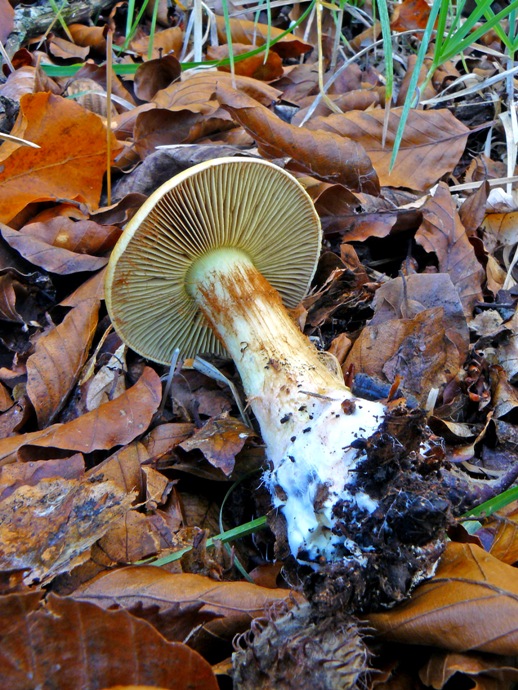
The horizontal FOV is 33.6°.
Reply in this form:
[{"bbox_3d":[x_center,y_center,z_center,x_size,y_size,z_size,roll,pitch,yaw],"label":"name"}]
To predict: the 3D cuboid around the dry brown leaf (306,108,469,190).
[{"bbox_3d":[0.057,-0.088,0.384,0.078,0.014,0.052,-15,49,-16],"label":"dry brown leaf"}]

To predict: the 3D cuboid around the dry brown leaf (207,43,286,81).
[{"bbox_3d":[-0.006,-0.148,0.448,0.042,0.016,0.029,5,67,6],"label":"dry brown leaf"}]

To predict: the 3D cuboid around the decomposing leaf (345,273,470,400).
[{"bbox_3d":[0.055,-0.003,0.319,0.047,0.013,0.052,0,66,0],"label":"decomposing leaf"}]

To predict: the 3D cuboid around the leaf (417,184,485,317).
[{"bbox_3d":[0.079,-0.039,0.351,0.025,0.015,0.056,-6,66,-3],"label":"leaf"}]

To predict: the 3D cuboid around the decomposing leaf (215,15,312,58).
[{"bbox_3d":[0.003,-0.168,0.468,0.059,0.018,0.036,15,64,16],"label":"decomposing leaf"}]

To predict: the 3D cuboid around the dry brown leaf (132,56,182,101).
[{"bbox_3d":[-0.052,-0.137,0.439,0.025,0.018,0.017,0,63,0],"label":"dry brown leaf"}]

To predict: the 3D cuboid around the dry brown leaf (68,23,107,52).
[{"bbox_3d":[-0.094,-0.169,0.471,0.020,0.011,0.017,0,63,0],"label":"dry brown leaf"}]

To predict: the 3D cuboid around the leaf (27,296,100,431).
[{"bbox_3d":[-0.064,0.006,0.281,0.024,0.015,0.057,7,42,7],"label":"leaf"}]

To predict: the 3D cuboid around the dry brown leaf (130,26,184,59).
[{"bbox_3d":[-0.056,-0.166,0.471,0.035,0.014,0.031,-10,63,-11],"label":"dry brown leaf"}]

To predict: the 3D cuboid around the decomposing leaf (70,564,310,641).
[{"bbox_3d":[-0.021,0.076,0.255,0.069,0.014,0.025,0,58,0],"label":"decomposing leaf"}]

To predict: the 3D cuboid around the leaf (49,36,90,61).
[{"bbox_3d":[-0.103,-0.162,0.467,0.022,0.008,0.016,0,63,0],"label":"leaf"}]

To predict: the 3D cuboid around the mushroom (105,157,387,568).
[{"bbox_3d":[0.002,-0.001,0.237,0.070,0.070,0.105,-16,47,-17],"label":"mushroom"}]

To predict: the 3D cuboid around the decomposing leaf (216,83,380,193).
[{"bbox_3d":[0.018,-0.097,0.401,0.025,0.019,0.089,-37,61,-24],"label":"decomposing leaf"}]

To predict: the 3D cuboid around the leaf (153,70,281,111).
[{"bbox_3d":[-0.021,-0.127,0.428,0.066,0.015,0.041,-3,50,-4],"label":"leaf"}]

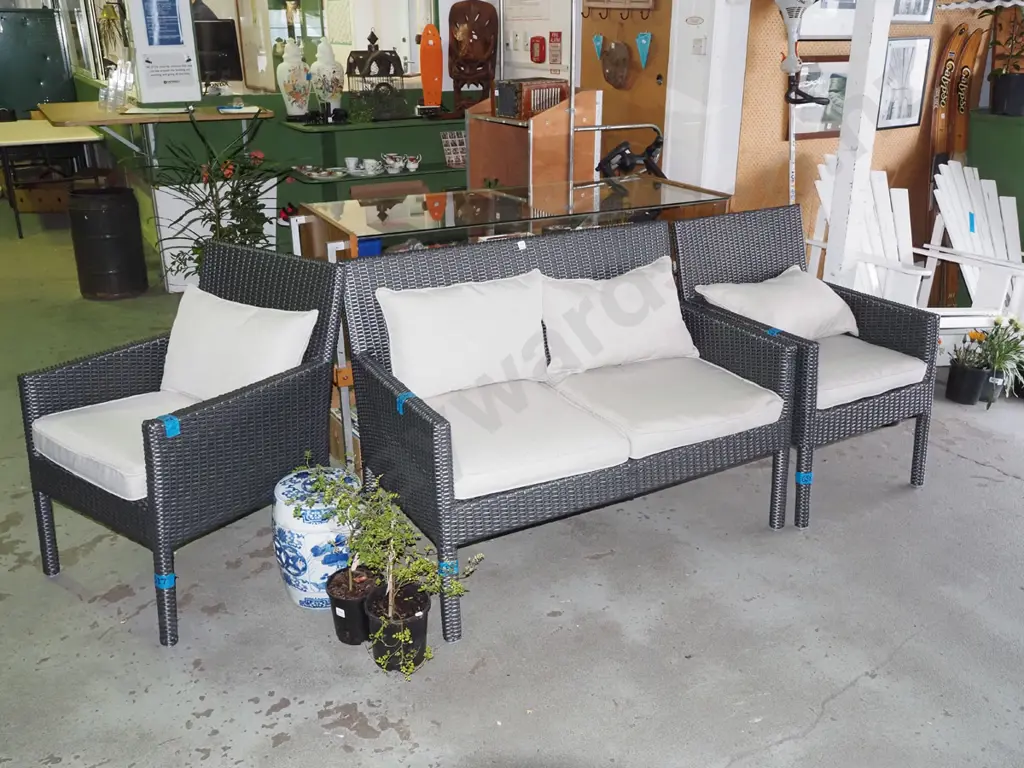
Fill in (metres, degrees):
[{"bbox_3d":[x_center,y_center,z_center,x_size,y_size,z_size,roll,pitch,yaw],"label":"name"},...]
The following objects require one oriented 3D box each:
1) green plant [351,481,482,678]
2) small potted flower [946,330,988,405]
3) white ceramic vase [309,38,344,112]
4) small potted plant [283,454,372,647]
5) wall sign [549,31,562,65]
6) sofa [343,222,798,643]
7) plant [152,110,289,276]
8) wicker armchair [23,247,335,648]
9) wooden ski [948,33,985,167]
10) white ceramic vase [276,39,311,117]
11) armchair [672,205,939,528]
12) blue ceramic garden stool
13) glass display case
[{"bbox_3d":[-0.237,0.479,2.251,0.320,0.490,0.280,-3,21,-7],"label":"green plant"},{"bbox_3d":[2.050,-0.081,3.969,0.180,0.330,0.170,11,23,27],"label":"small potted flower"},{"bbox_3d":[-1.165,-1.940,5.611,0.209,0.472,0.209,-4,21,-10],"label":"white ceramic vase"},{"bbox_3d":[-0.458,0.432,2.252,0.215,0.446,0.200,0,20,0],"label":"small potted plant"},{"bbox_3d":[0.289,-2.215,5.850,0.010,0.205,0.150,-12,23,-28],"label":"wall sign"},{"bbox_3d":[0.182,0.049,2.683,1.196,0.872,0.698,-11,22,-27],"label":"sofa"},{"bbox_3d":[-1.229,-0.532,3.894,0.570,1.220,0.520,-7,22,-17],"label":"plant"},{"bbox_3d":[-0.912,0.105,2.550,0.626,0.872,0.698,13,24,33],"label":"wicker armchair"},{"bbox_3d":[2.517,-1.137,4.949,0.145,1.600,0.120,-12,16,-28],"label":"wooden ski"},{"bbox_3d":[-1.377,-1.925,5.585,0.208,0.470,0.208,-5,21,-12],"label":"white ceramic vase"},{"bbox_3d":[0.991,-0.106,3.100,0.626,0.872,0.698,-11,22,-28],"label":"armchair"},{"bbox_3d":[-0.541,0.447,2.550,0.283,0.350,0.283,-5,21,-13],"label":"blue ceramic garden stool"},{"bbox_3d":[0.033,-0.294,3.612,1.576,0.898,0.672,-11,22,-26],"label":"glass display case"}]

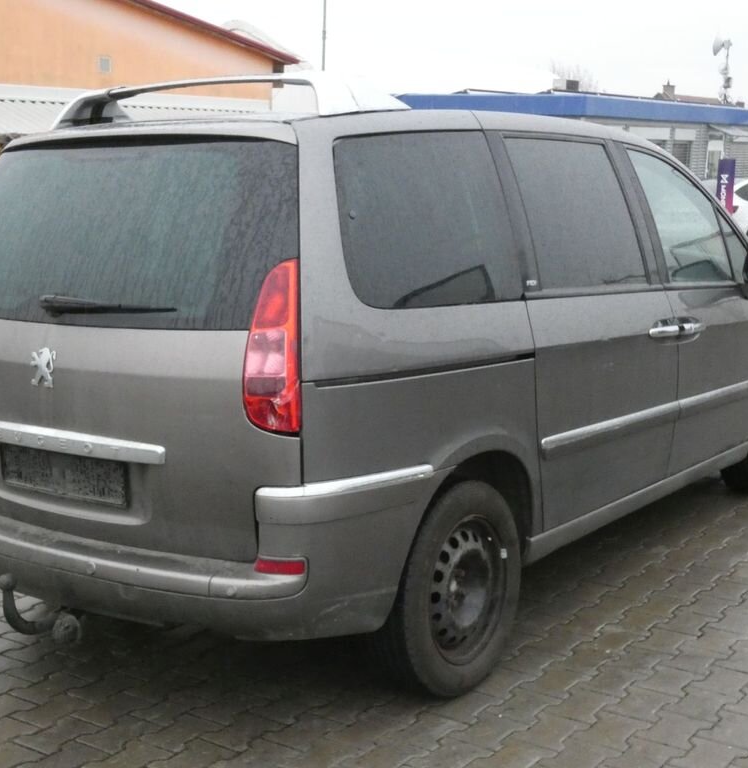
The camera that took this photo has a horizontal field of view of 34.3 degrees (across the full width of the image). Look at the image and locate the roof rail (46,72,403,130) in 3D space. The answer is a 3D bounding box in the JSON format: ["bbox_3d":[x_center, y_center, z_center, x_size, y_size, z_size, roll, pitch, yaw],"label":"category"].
[{"bbox_3d":[-0.496,-0.875,3.775,1.220,0.160,0.390,6,11,36],"label":"roof rail"}]

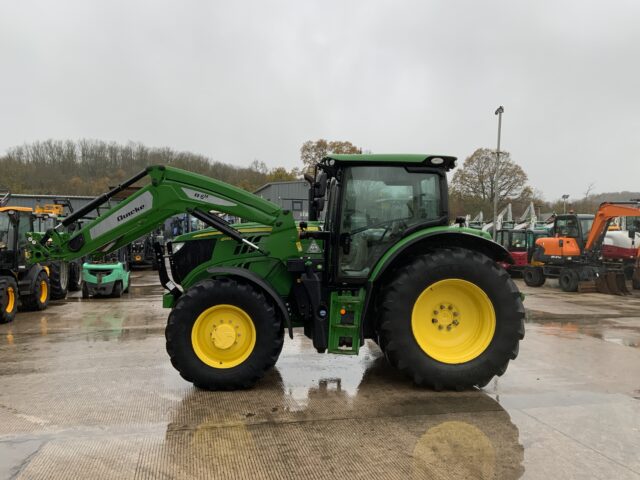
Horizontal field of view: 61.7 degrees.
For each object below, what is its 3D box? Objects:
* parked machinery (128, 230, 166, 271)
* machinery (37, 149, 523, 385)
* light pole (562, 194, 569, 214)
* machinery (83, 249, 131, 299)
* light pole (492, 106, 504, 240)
[{"bbox_3d":[-10.950,0.400,33.200,2.300,2.800,4.400,0,0,-10],"label":"parked machinery"},{"bbox_3d":[-0.470,0.335,7.520,6.500,2.970,2.450,0,0,-3],"label":"machinery"},{"bbox_3d":[29.700,-1.800,65.000,0.800,7.200,0.400,0,0,20],"label":"light pole"},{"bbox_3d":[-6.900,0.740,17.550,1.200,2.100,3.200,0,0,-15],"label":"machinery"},{"bbox_3d":[8.560,-2.300,26.000,0.450,8.270,0.450,2,0,37],"label":"light pole"}]

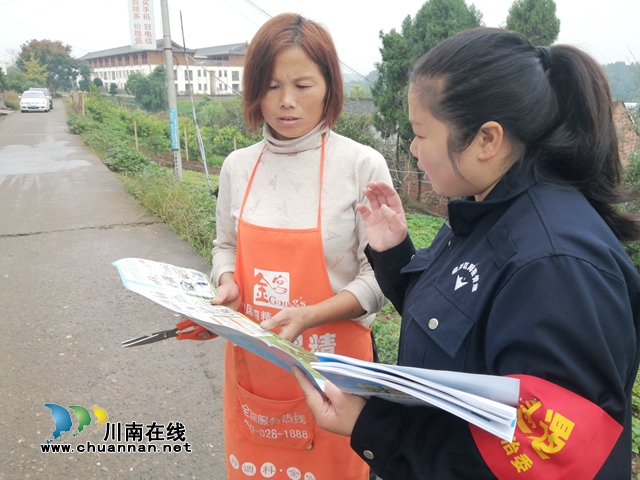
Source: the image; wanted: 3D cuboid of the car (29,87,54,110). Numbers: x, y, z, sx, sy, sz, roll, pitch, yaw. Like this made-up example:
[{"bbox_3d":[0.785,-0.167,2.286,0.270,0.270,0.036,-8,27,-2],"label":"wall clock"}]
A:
[{"bbox_3d":[-23.027,-11.583,40.996,1.840,1.710,4.600,-7,18,-21],"label":"car"}]

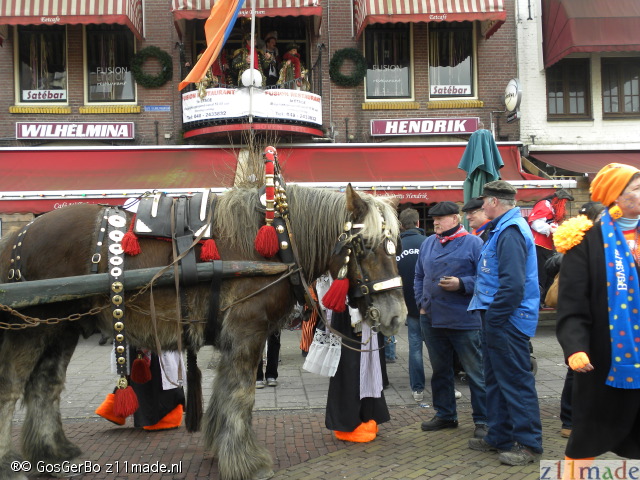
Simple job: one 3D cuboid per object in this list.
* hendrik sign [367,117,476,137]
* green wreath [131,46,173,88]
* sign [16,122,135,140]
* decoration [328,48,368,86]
[{"bbox_3d":[2.263,-2.436,14.819,2.377,0.347,0.180,-1,-2,-4],"label":"hendrik sign"},{"bbox_3d":[-3.551,-3.651,14.480,0.881,0.881,0.150,-1,-2,-4],"label":"green wreath"},{"bbox_3d":[-5.075,-2.265,14.262,2.381,0.358,0.180,-1,-2,-4],"label":"sign"},{"bbox_3d":[0.611,-3.729,14.796,0.825,0.825,0.150,-1,-2,-4],"label":"decoration"}]

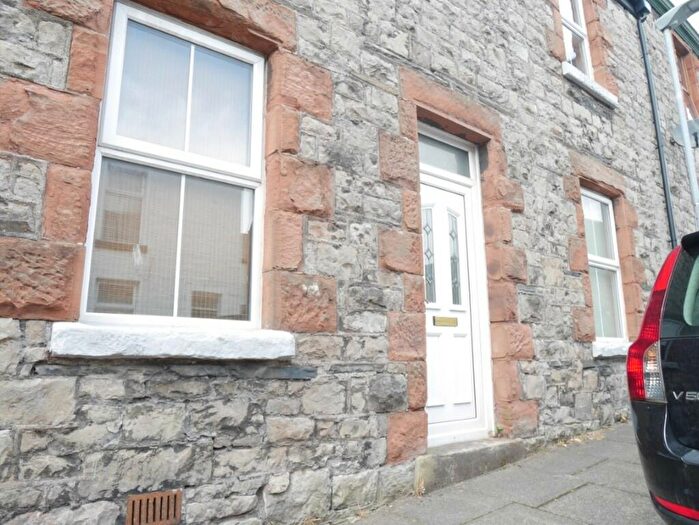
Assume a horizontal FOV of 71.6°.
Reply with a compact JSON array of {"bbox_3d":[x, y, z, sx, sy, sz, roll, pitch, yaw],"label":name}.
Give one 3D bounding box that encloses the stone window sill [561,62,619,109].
[{"bbox_3d":[2.677,-1.962,5.522,1.220,0.130,0.175,8,-14,-36],"label":"stone window sill"}]

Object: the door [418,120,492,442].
[{"bbox_3d":[0.765,0.121,3.845,0.885,2.473,0.095,8,-14,-36],"label":"door"}]

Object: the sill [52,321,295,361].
[{"bbox_3d":[-0.810,0.393,2.396,1.148,0.134,0.175,8,-14,-36],"label":"sill"}]

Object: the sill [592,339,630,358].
[{"bbox_3d":[2.701,0.885,4.942,1.210,0.135,0.175,8,-14,-36],"label":"sill"}]

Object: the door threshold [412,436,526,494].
[{"bbox_3d":[0.806,1.393,3.405,1.140,0.208,0.235,8,-14,-36],"label":"door threshold"}]

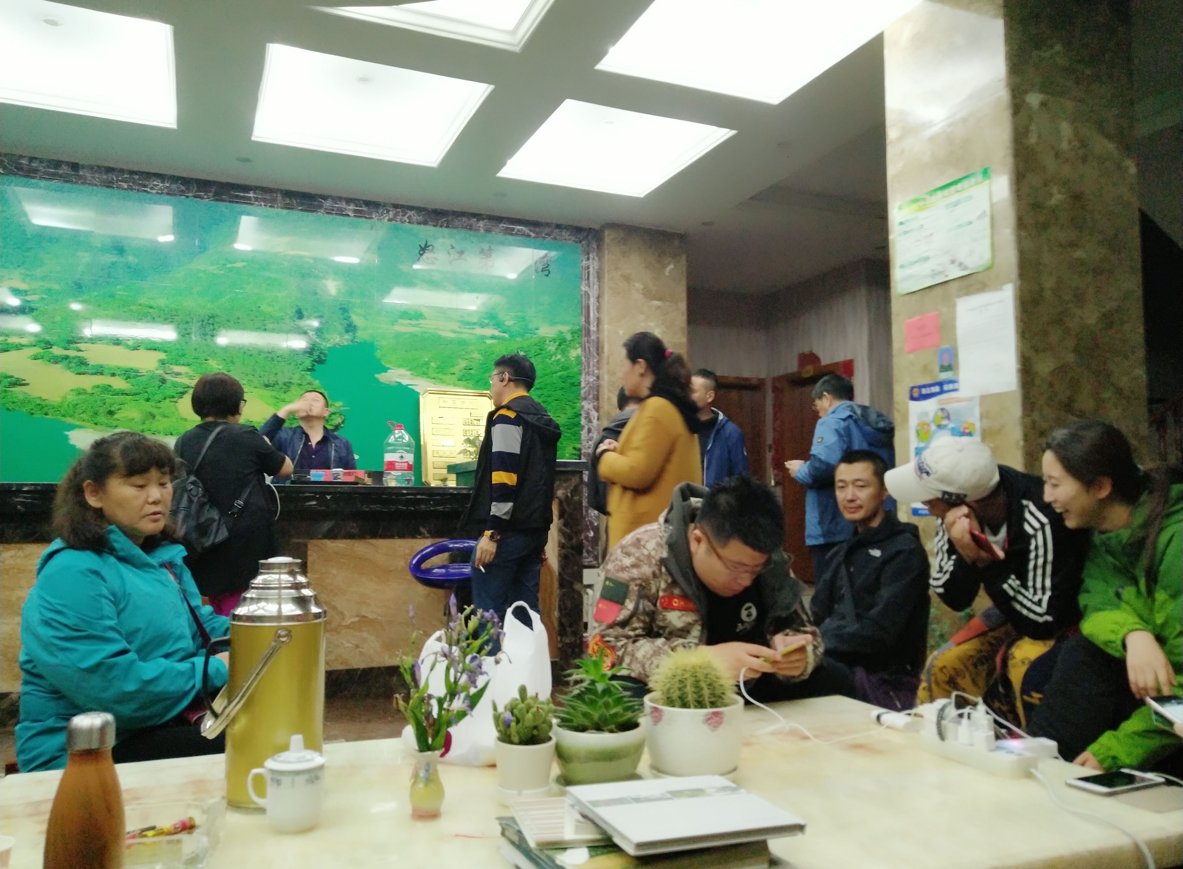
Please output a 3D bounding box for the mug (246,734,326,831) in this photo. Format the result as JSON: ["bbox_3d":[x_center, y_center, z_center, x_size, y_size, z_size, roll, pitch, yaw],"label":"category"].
[{"bbox_3d":[-0.413,0.467,1.254,0.104,0.127,0.081,2,-5,-18],"label":"mug"}]

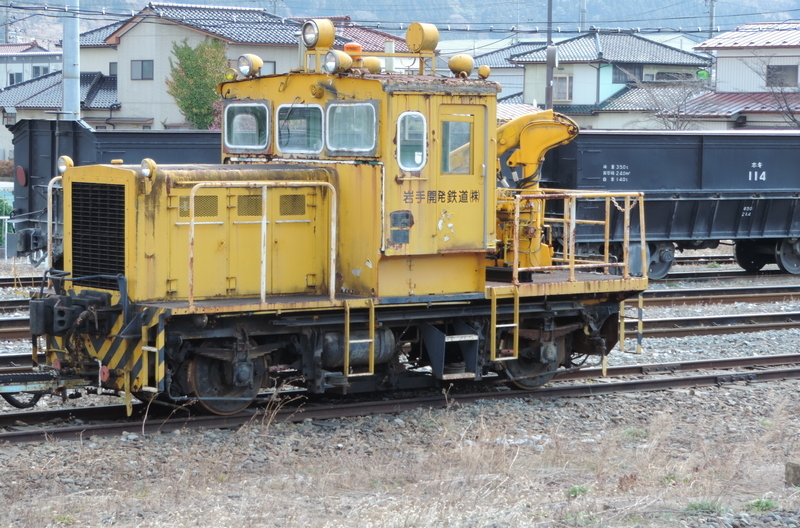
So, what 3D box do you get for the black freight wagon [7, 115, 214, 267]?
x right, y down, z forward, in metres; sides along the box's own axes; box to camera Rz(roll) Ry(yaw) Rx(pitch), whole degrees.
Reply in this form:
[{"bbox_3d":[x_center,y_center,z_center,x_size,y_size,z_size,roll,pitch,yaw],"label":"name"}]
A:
[{"bbox_3d":[-1.900,-0.874,34.876,8.100,2.620,2.800,-2,4,-32],"label":"black freight wagon"}]

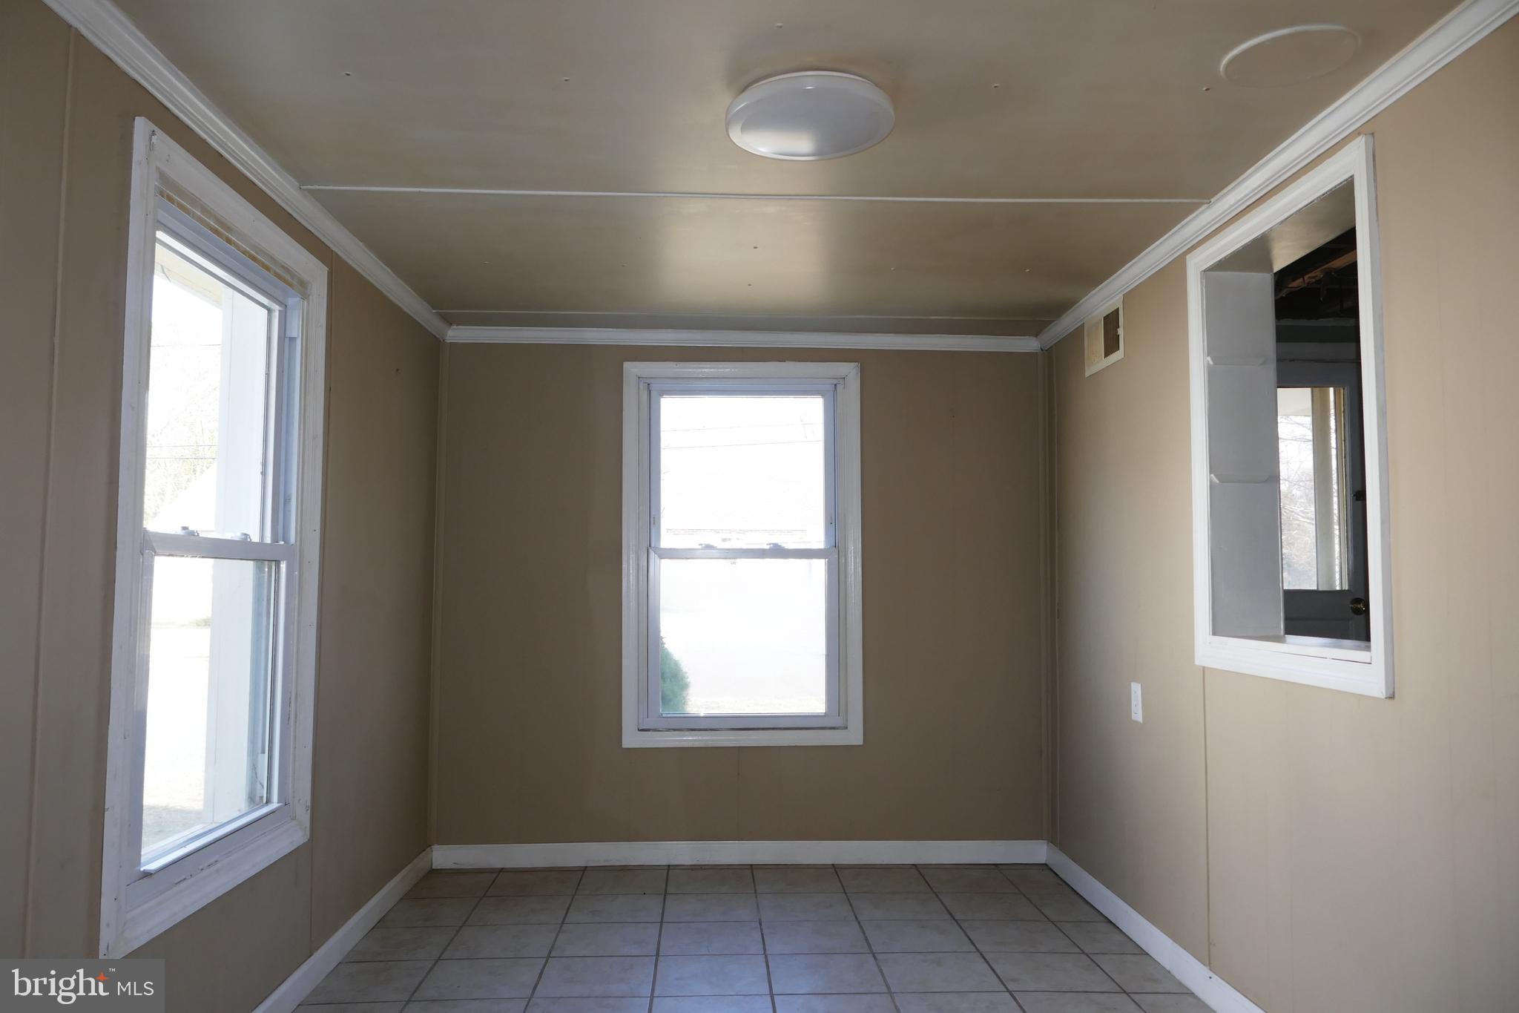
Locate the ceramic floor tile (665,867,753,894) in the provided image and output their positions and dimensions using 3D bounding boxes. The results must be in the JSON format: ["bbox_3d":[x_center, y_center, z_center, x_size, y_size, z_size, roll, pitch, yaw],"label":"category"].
[{"bbox_3d":[-0.174,1.374,3.851,0.306,0.010,0.306,0,-4,-3],"label":"ceramic floor tile"}]

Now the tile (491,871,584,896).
[{"bbox_3d":[-0.805,1.369,3.822,0.306,0.010,0.306,0,-4,-3],"label":"tile"}]

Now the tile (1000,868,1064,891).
[{"bbox_3d":[1.017,1.368,3.856,0.184,0.010,0.301,0,-4,-3],"label":"tile"}]

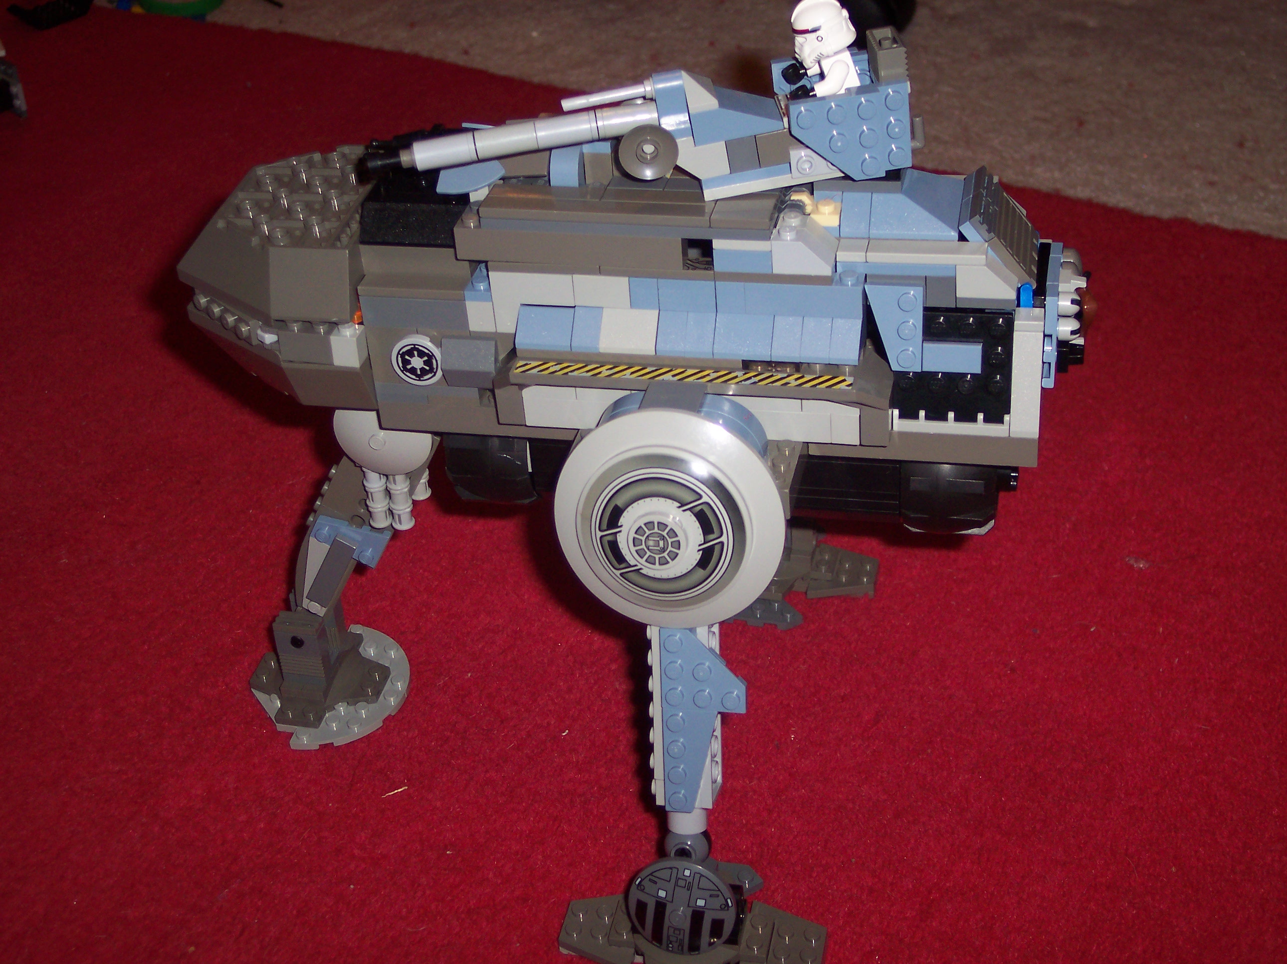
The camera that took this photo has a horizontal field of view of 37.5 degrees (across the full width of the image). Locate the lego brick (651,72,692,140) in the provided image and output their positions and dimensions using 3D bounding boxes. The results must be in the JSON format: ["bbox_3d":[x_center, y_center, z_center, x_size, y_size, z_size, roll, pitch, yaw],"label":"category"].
[{"bbox_3d":[0.008,-0.102,0.511,0.008,0.013,0.016,-11,34,2],"label":"lego brick"}]

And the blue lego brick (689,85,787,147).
[{"bbox_3d":[0.025,-0.101,0.513,0.024,0.010,0.016,-11,34,2],"label":"blue lego brick"}]

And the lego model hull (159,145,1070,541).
[{"bbox_3d":[-0.007,-0.044,0.566,0.269,0.114,0.084,3,34,12],"label":"lego model hull"}]

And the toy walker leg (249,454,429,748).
[{"bbox_3d":[-0.105,0.029,0.641,0.084,0.114,0.064,3,34,12],"label":"toy walker leg"}]

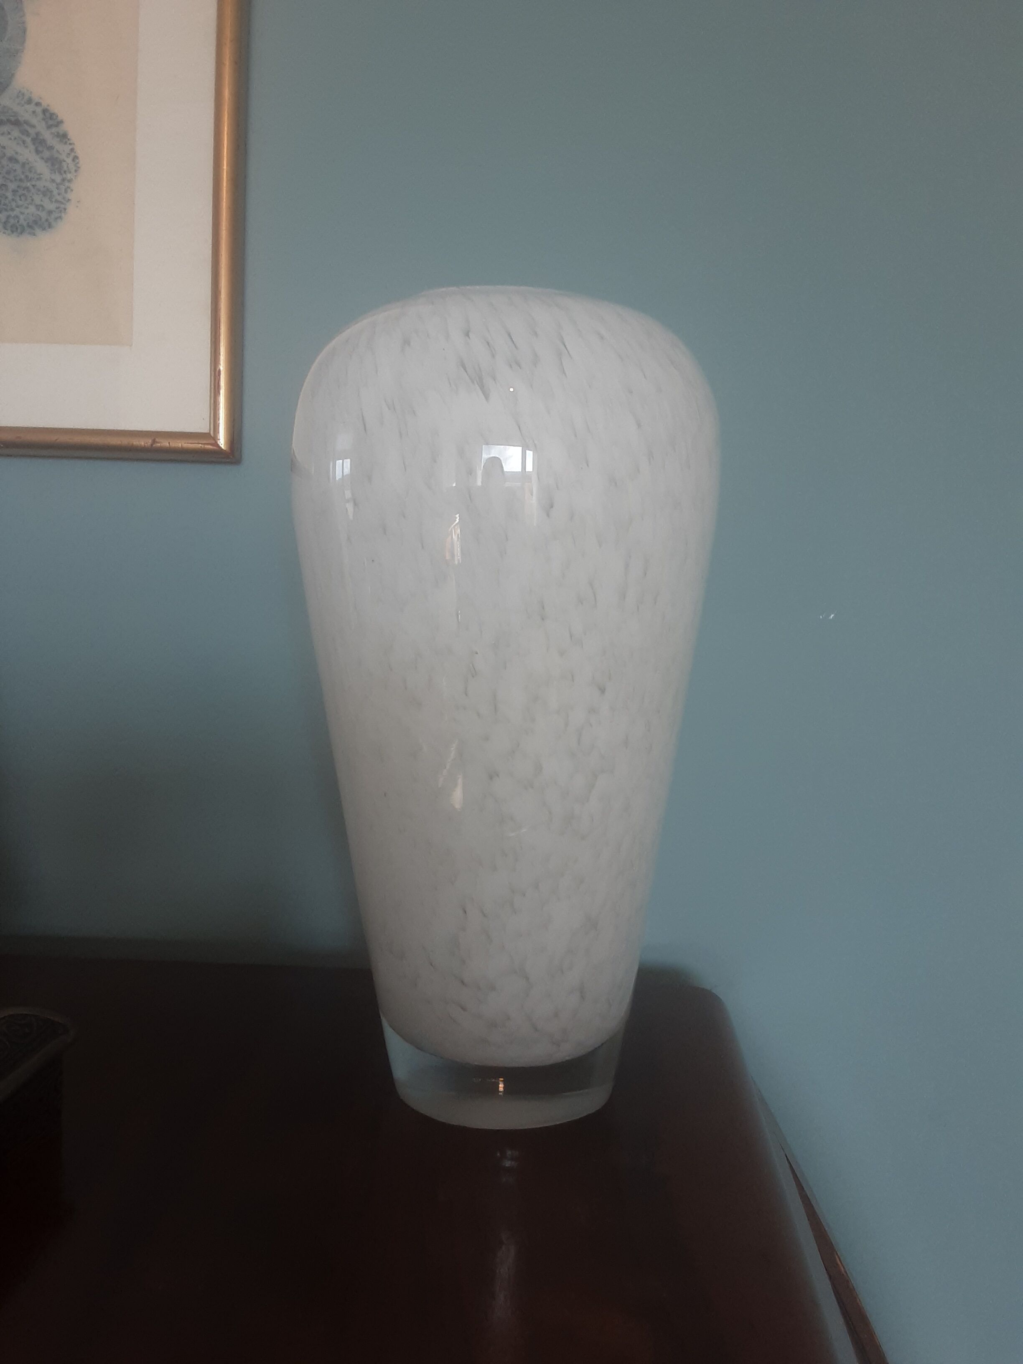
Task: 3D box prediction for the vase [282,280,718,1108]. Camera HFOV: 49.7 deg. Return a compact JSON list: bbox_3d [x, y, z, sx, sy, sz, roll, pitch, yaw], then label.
[{"bbox_3d":[-0.004,0.009,0.507,0.193,0.355,0.193,1,1,0],"label":"vase"}]

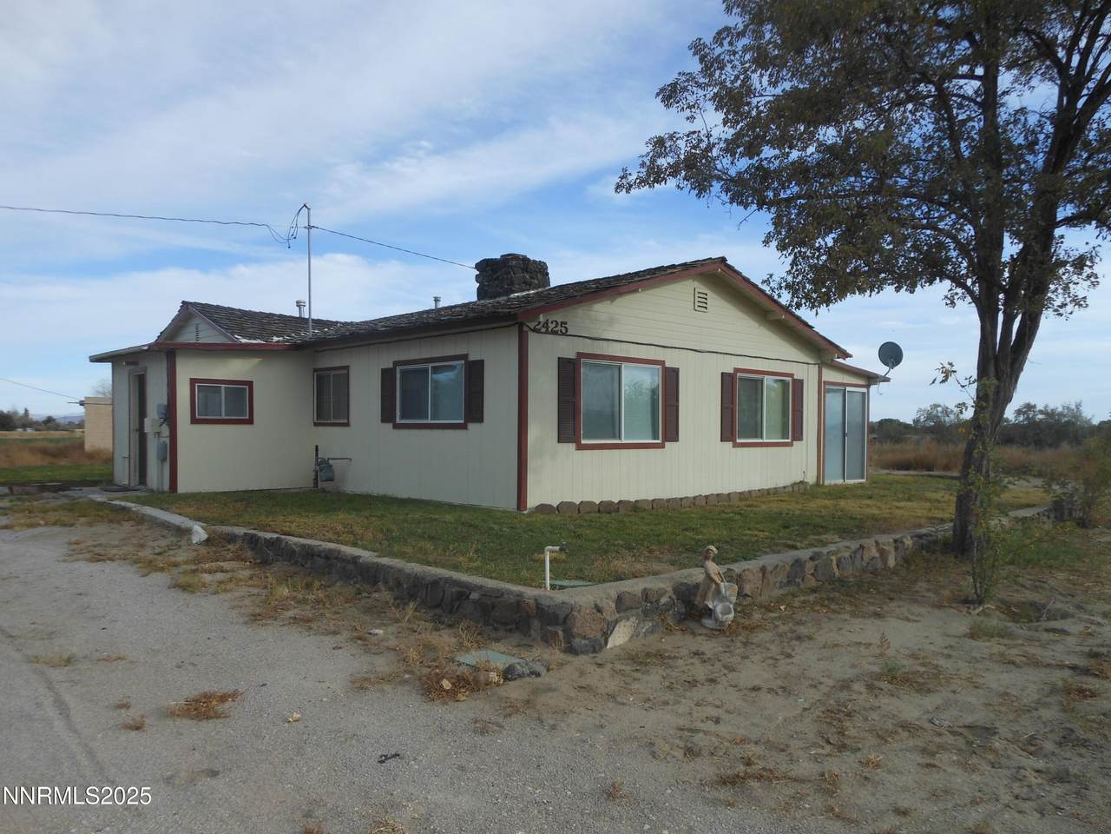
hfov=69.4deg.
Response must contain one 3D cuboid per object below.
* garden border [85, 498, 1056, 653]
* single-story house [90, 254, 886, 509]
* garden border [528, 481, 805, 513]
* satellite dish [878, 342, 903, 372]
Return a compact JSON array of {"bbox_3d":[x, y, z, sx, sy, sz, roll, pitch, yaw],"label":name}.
[{"bbox_3d":[0.550,1.537,13.364,11.700,0.370,11.000,1,-1,-44],"label":"garden border"},{"bbox_3d":[-1.308,-1.031,16.980,13.600,4.780,11.250,1,-1,-44],"label":"single-story house"},{"bbox_3d":[2.355,1.252,12.819,6.880,0.190,0.660,1,-1,-44],"label":"garden border"},{"bbox_3d":[7.275,-1.308,17.400,0.540,0.660,0.420,0,-1,35],"label":"satellite dish"}]

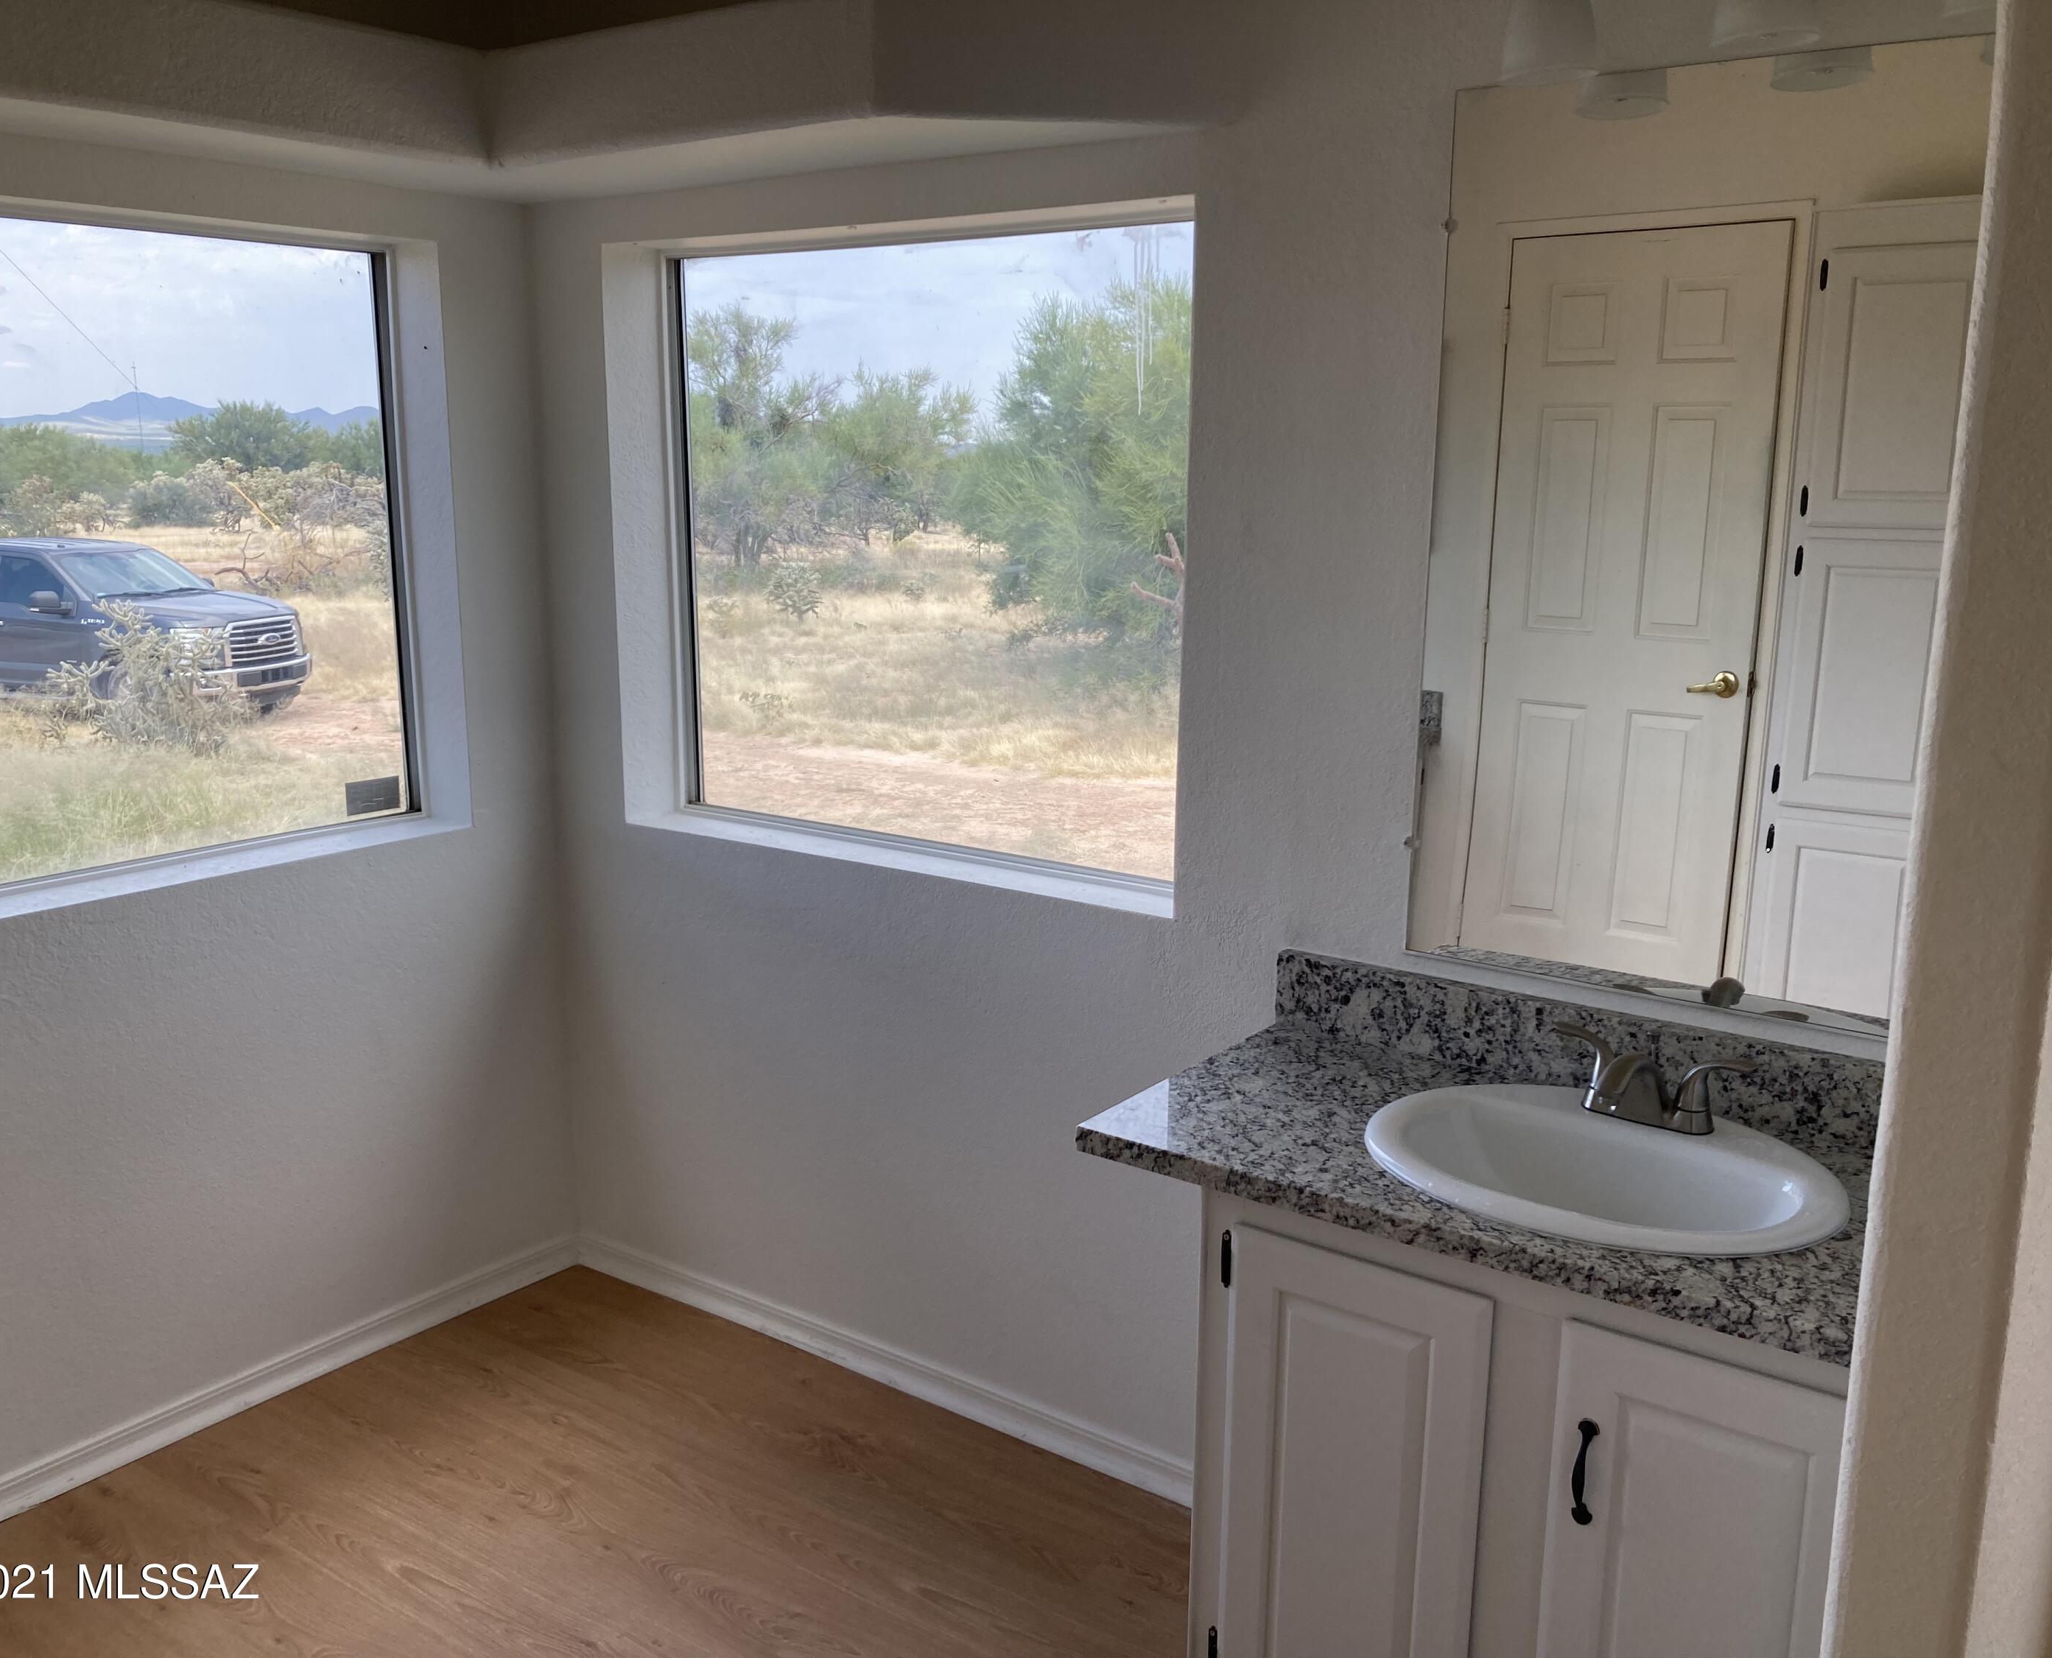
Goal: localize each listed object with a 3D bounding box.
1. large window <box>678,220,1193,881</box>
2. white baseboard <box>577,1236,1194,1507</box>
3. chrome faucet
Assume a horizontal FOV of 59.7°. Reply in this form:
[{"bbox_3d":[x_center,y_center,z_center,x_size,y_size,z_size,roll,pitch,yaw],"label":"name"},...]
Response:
[{"bbox_3d":[-0.153,-0.446,2.878,1.123,0.971,0.080,9,15,35],"label":"large window"},{"bbox_3d":[-0.224,0.913,3.000,1.592,0.057,0.014,9,15,35],"label":"white baseboard"},{"bbox_3d":[0.692,0.294,2.014,0.230,0.099,0.163,9,15,35],"label":"chrome faucet"}]

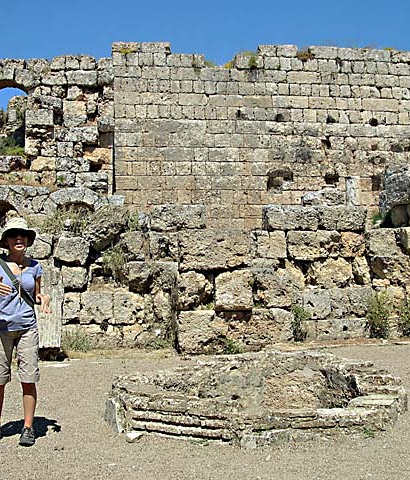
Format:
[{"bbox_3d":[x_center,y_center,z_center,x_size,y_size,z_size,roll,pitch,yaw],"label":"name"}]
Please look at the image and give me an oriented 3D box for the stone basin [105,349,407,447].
[{"bbox_3d":[0.500,1.300,5.920,2.520,0.380,2.350,0,0,0],"label":"stone basin"}]

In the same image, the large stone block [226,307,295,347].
[{"bbox_3d":[0.661,1.140,8.925,0.926,0.496,0.500,-1,1,-13],"label":"large stone block"}]

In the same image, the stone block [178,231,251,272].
[{"bbox_3d":[0.103,0.137,9.137,0.970,0.528,0.550,0,0,-9],"label":"stone block"}]

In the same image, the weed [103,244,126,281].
[{"bbox_3d":[-1.169,0.291,8.600,0.280,0.430,0.250,0,2,-10],"label":"weed"}]

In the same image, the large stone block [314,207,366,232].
[{"bbox_3d":[1.919,-0.294,9.835,0.807,0.368,0.480,-1,1,-13],"label":"large stone block"}]

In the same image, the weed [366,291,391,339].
[{"bbox_3d":[2.534,1.088,9.720,0.378,0.697,0.340,0,0,-8],"label":"weed"}]

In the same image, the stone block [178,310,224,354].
[{"bbox_3d":[-0.091,1.174,8.724,0.613,0.555,0.500,-1,1,-13],"label":"stone block"}]

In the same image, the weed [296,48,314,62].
[{"bbox_3d":[2.018,-3.742,13.500,0.372,0.263,0.300,0,0,-9],"label":"weed"}]

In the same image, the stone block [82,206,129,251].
[{"bbox_3d":[-1.398,-0.162,9.350,0.662,0.607,0.500,0,0,-8],"label":"stone block"}]

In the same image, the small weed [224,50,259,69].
[{"bbox_3d":[0.704,-3.495,12.900,0.630,0.310,0.350,0,1,-11],"label":"small weed"}]

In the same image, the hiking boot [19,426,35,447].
[{"bbox_3d":[-1.331,1.468,4.990,0.100,0.105,0.255,0,2,-9],"label":"hiking boot"}]

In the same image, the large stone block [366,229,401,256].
[{"bbox_3d":[2.556,0.035,9.838,0.541,0.403,0.420,0,0,-9],"label":"large stone block"}]

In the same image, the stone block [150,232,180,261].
[{"bbox_3d":[-0.566,0.091,9.300,0.413,0.385,0.400,0,0,-8],"label":"stone block"}]

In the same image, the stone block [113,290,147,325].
[{"bbox_3d":[-1.061,0.920,9.288,0.488,0.455,0.420,0,0,-9],"label":"stone block"}]

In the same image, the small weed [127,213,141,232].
[{"bbox_3d":[-0.953,-0.237,9.000,0.190,0.260,0.180,0,2,-10],"label":"small weed"}]

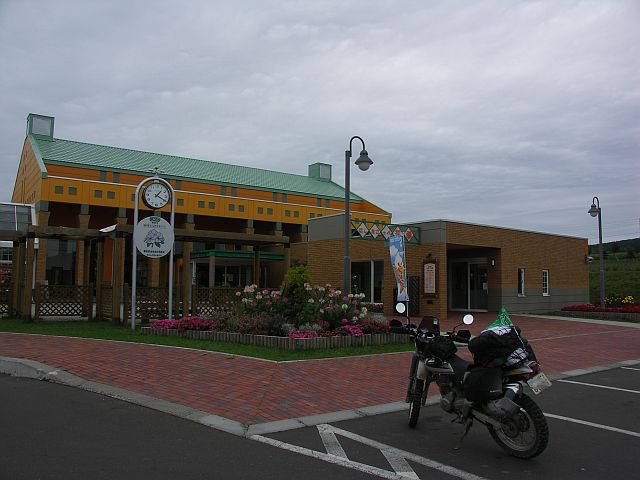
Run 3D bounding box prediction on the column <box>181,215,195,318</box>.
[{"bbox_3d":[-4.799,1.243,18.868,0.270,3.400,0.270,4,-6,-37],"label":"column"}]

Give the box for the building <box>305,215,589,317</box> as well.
[{"bbox_3d":[6.306,1.612,25.870,16.900,4.000,6.200,4,-6,-37],"label":"building"}]

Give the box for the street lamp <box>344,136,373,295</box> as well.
[{"bbox_3d":[1.095,-0.180,14.349,0.920,5.450,0.530,-3,-6,34],"label":"street lamp"}]

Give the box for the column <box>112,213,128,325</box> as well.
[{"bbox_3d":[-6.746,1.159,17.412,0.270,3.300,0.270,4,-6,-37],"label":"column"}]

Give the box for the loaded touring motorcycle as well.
[{"bbox_3d":[1.500,1.401,5.378,0.820,1.380,2.030,4,-6,-40],"label":"loaded touring motorcycle"}]

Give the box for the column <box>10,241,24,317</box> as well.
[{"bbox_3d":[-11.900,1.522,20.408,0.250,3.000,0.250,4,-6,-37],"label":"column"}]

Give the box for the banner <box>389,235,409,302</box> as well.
[{"bbox_3d":[2.096,0.768,13.950,0.140,1.800,0.580,5,-7,-43],"label":"banner"}]

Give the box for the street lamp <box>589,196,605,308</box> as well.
[{"bbox_3d":[13.326,0.714,24.981,0.920,5.600,0.530,3,-5,-25],"label":"street lamp"}]

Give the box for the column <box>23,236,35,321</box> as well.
[{"bbox_3d":[-10.266,1.361,18.332,0.240,3.000,0.240,4,-6,-37],"label":"column"}]

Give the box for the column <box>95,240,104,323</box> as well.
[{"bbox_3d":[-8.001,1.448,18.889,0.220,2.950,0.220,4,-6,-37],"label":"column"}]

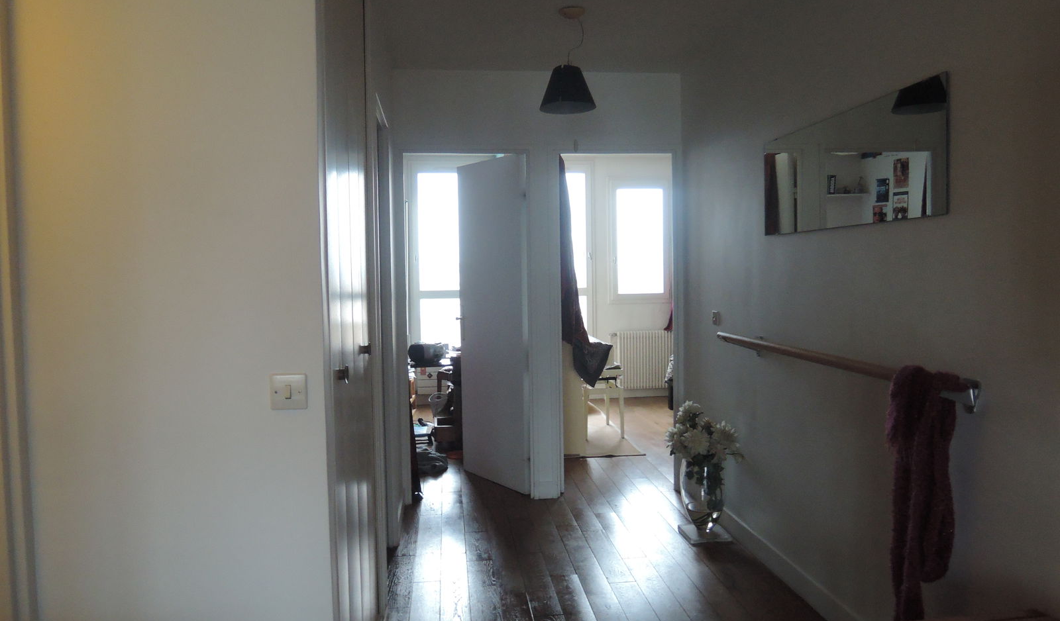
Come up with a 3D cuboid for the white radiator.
[{"bbox_3d":[1.190,0.511,7.687,0.650,0.600,0.130,-1,3,-7],"label":"white radiator"}]

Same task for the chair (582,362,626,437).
[{"bbox_3d":[0.567,0.742,6.123,0.340,0.550,0.560,-1,3,-7],"label":"chair"}]

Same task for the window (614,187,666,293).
[{"bbox_3d":[1.155,-0.734,7.731,0.560,1.150,0.080,-1,3,-7],"label":"window"}]

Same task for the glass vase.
[{"bbox_3d":[0.873,0.931,3.709,0.210,0.375,0.205,-1,3,-7],"label":"glass vase"}]

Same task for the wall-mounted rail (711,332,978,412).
[{"bbox_3d":[1.055,0.192,2.695,0.135,0.110,1.760,-1,3,-7],"label":"wall-mounted rail"}]

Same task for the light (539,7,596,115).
[{"bbox_3d":[0.169,-1.120,3.280,0.260,0.425,0.260,-1,3,-7],"label":"light"}]

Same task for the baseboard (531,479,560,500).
[{"bbox_3d":[0.092,1.064,4.368,0.165,0.108,0.016,-1,3,-7],"label":"baseboard"}]

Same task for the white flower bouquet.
[{"bbox_3d":[0.852,0.661,3.663,0.320,0.420,0.330,-1,3,-7],"label":"white flower bouquet"}]

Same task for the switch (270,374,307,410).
[{"bbox_3d":[-0.543,0.182,1.655,0.082,0.082,0.012,-1,3,-7],"label":"switch"}]

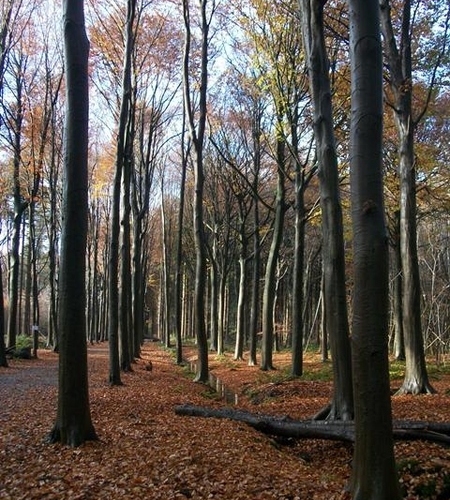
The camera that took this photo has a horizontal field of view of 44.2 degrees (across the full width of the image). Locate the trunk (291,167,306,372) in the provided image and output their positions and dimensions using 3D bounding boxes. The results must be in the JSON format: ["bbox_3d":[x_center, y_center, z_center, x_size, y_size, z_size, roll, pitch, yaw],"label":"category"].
[{"bbox_3d":[2.288,0.612,17.196,0.400,6.450,0.360,0,-7,0],"label":"trunk"}]

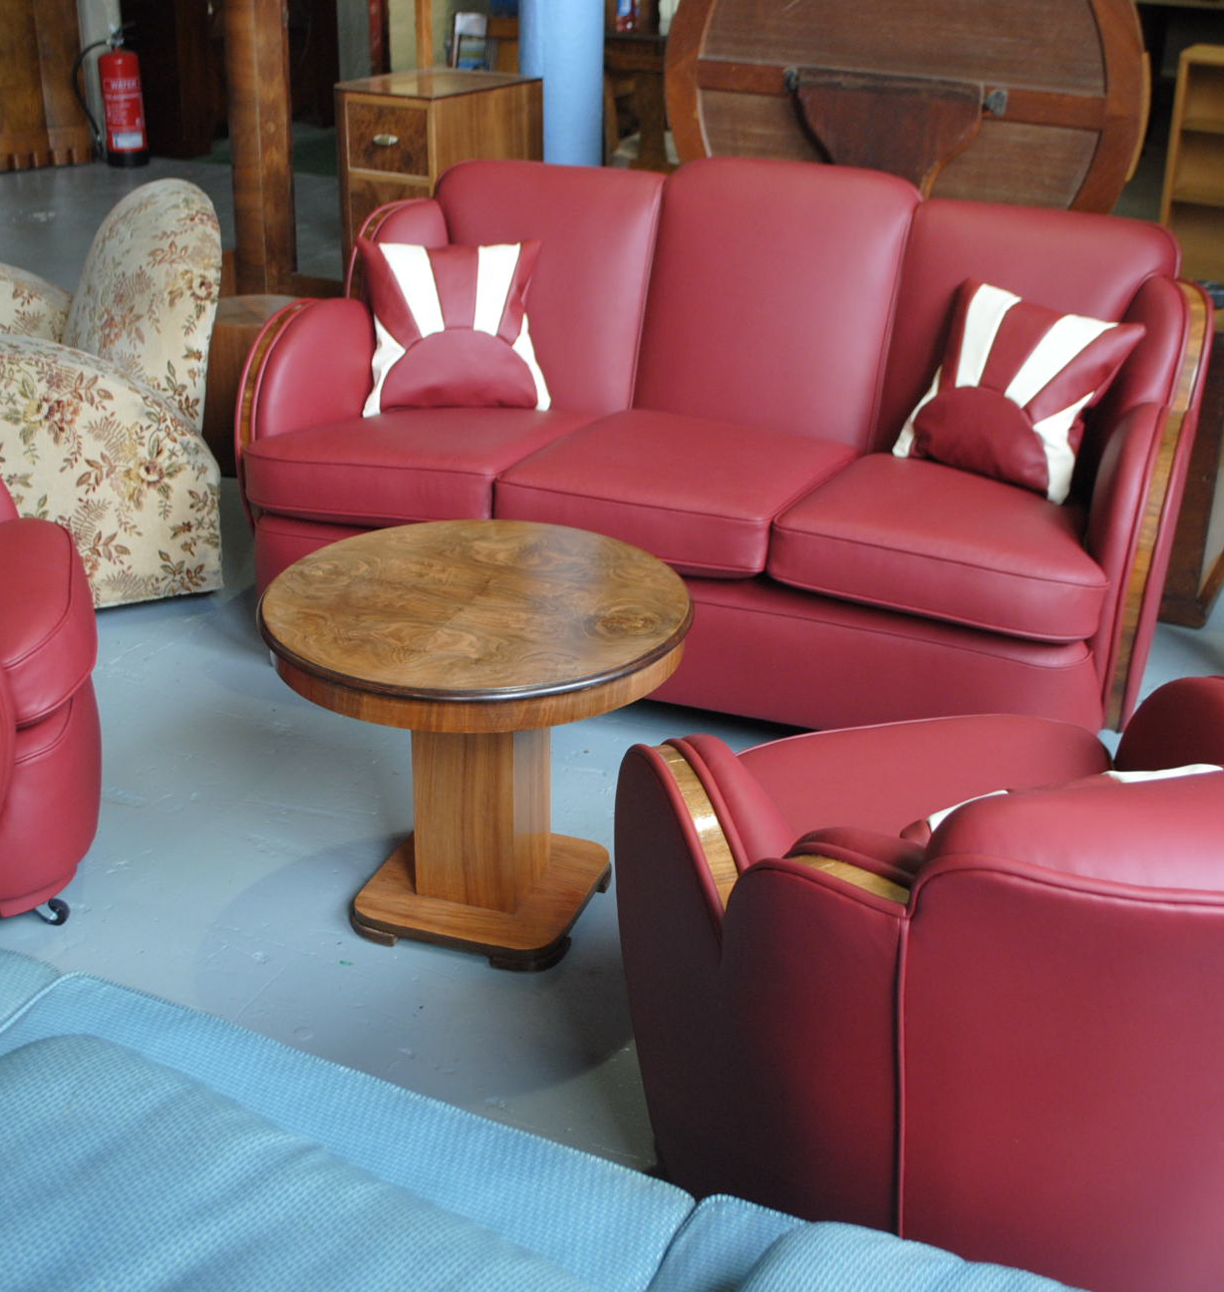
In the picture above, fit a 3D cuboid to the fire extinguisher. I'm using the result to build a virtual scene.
[{"bbox_3d":[-2.258,-2.532,8.162,0.191,0.602,0.191,-5,25,-14],"label":"fire extinguisher"}]

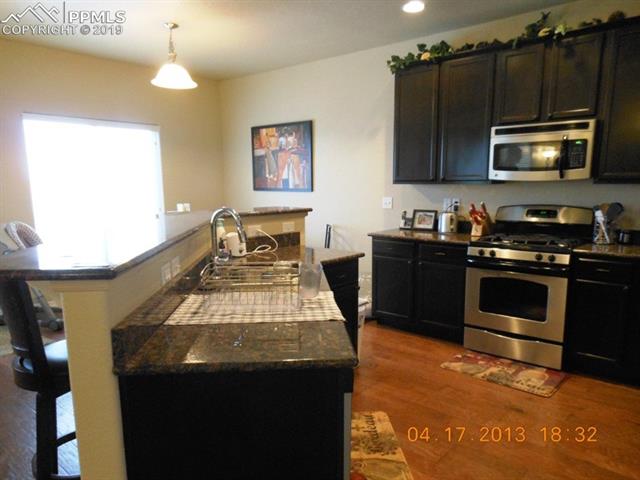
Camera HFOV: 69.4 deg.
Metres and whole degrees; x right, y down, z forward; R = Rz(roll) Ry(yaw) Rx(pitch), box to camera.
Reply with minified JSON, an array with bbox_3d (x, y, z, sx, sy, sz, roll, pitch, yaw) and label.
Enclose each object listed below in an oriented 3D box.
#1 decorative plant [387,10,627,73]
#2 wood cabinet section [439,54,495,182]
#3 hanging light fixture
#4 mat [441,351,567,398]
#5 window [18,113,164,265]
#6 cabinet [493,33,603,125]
[{"bbox_3d":[1.398,-1.639,3.837,1.940,0.246,0.217,6,10,41],"label":"decorative plant"},{"bbox_3d":[1.345,-1.038,4.078,0.474,1.060,0.316,6,10,40],"label":"wood cabinet section"},{"bbox_3d":[-1.324,-1.656,4.165,0.414,0.557,0.414,6,10,41],"label":"hanging light fixture"},{"bbox_3d":[1.349,0.971,3.444,0.783,0.010,0.443,6,10,41],"label":"mat"},{"bbox_3d":[-2.593,-0.662,5.530,0.099,1.492,1.556,6,10,41],"label":"window"},{"bbox_3d":[1.818,-1.218,3.656,0.756,0.621,0.335,6,10,41],"label":"cabinet"}]

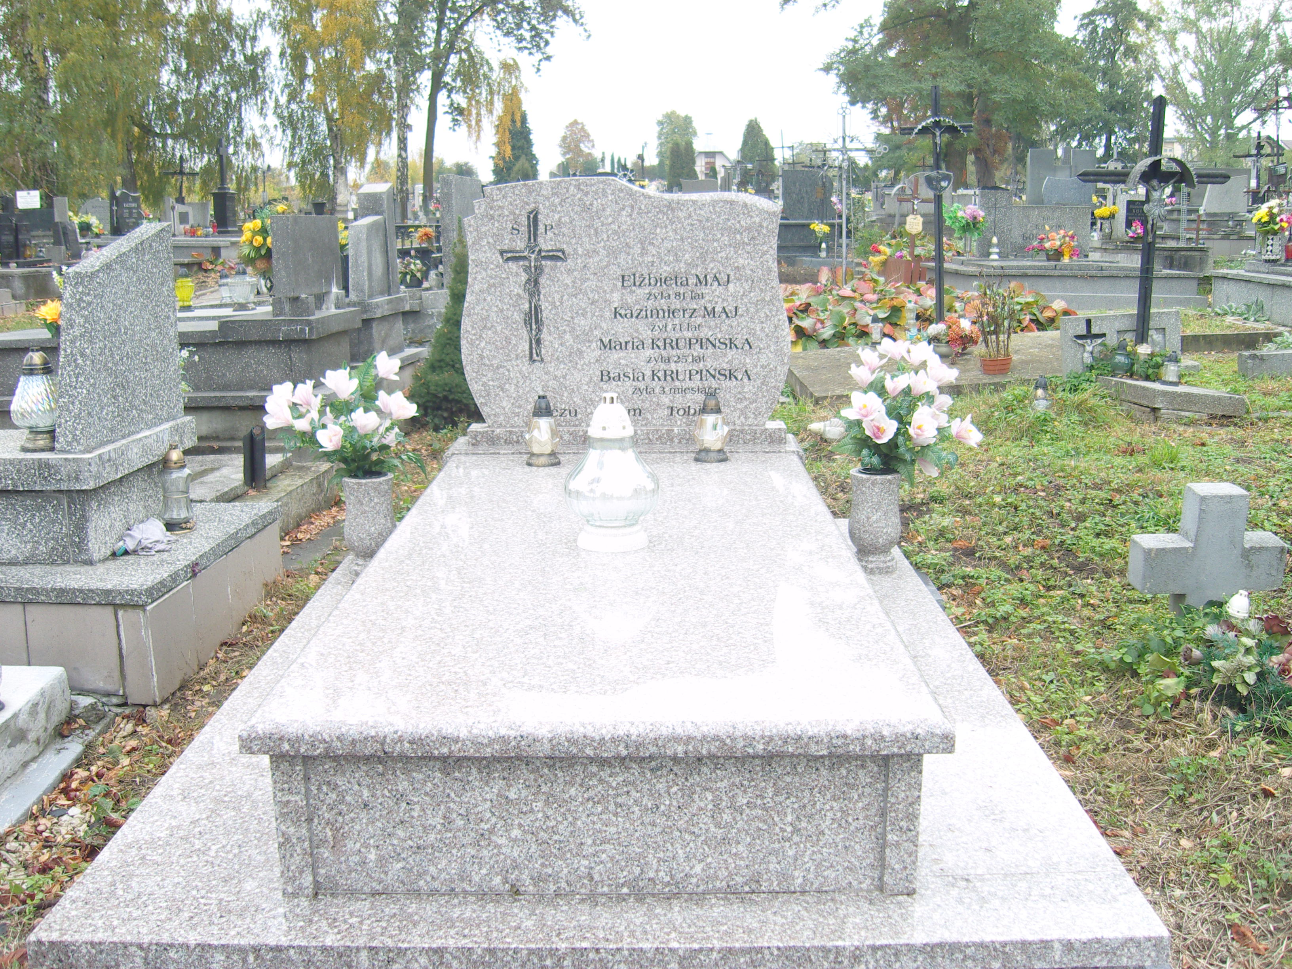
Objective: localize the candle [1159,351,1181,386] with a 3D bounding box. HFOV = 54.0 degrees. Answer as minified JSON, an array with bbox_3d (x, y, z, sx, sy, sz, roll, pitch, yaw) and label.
[{"bbox_3d":[3.021,-0.670,7.300,0.113,0.193,0.113,0,13,0],"label":"candle"}]

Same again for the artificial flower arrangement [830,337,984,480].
[{"bbox_3d":[0.787,-0.227,3.830,0.441,0.430,0.375,0,13,0],"label":"artificial flower arrangement"}]

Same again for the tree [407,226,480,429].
[{"bbox_3d":[-1.008,-0.862,6.792,0.582,1.123,0.582,0,13,0],"label":"tree"}]

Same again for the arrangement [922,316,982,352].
[{"bbox_3d":[2.217,-1.087,9.200,0.427,0.262,0.278,0,13,0],"label":"arrangement"}]

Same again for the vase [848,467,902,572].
[{"bbox_3d":[0.699,0.113,3.880,0.157,0.302,0.157,0,13,0],"label":"vase"}]

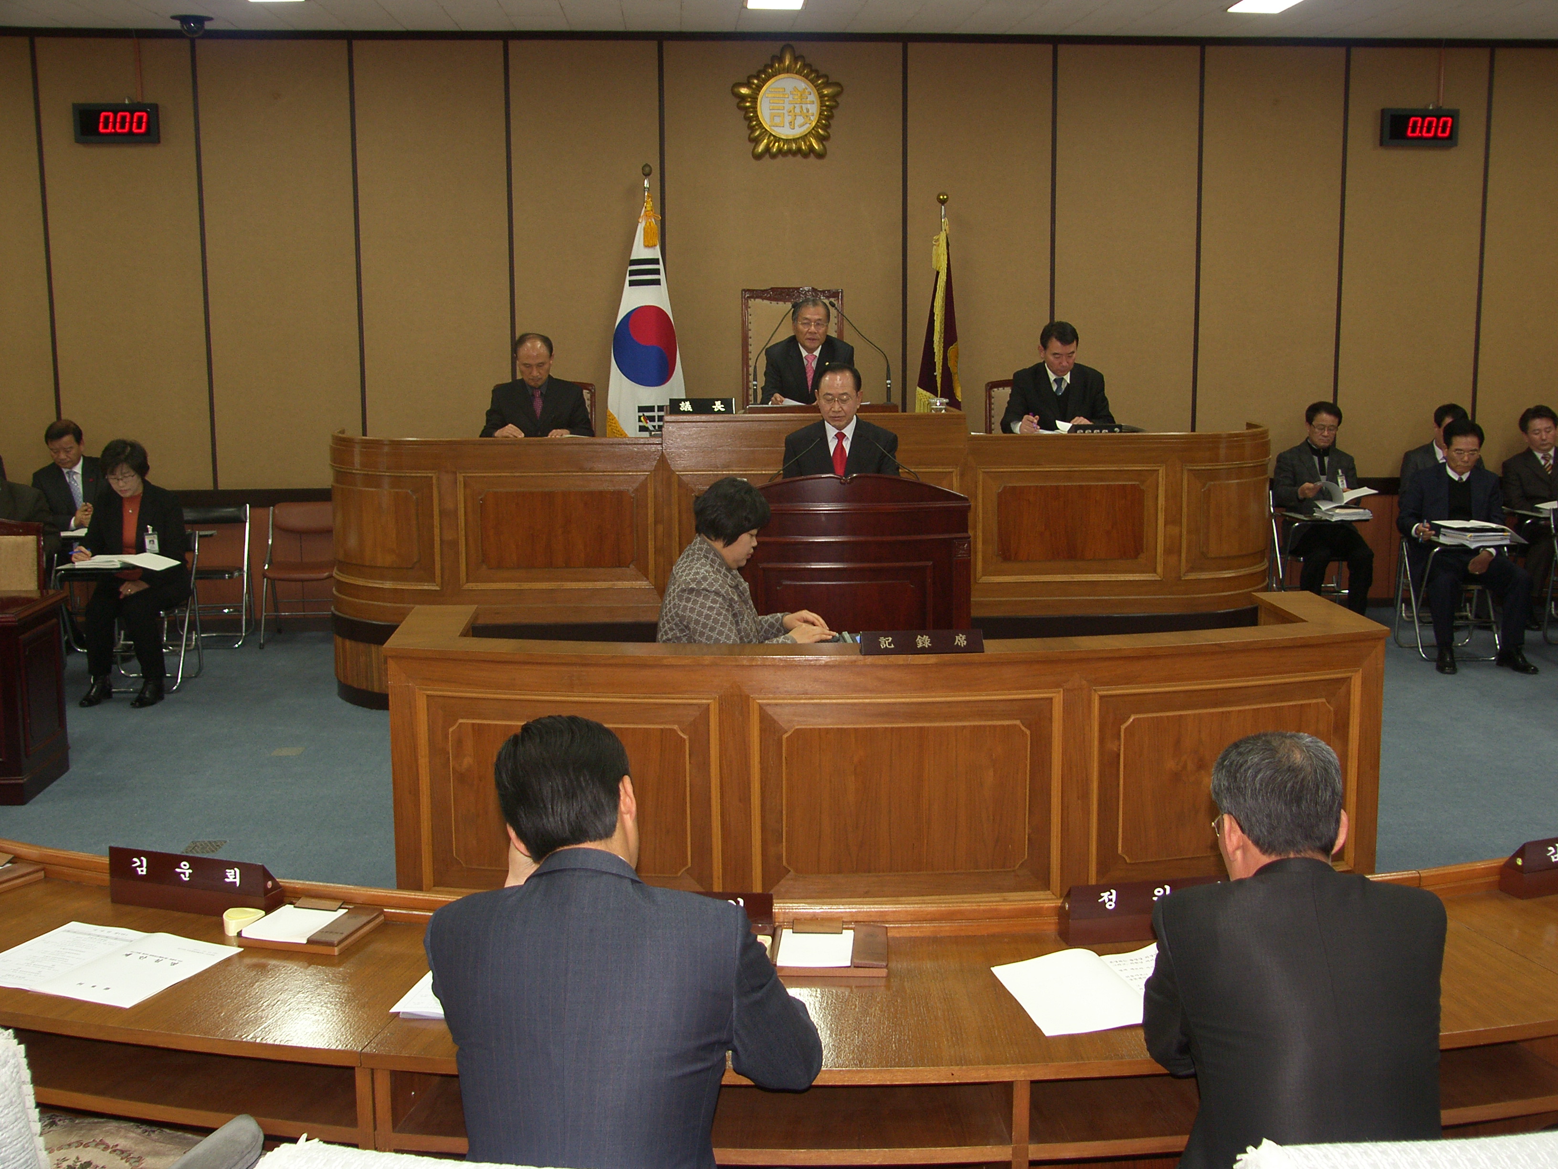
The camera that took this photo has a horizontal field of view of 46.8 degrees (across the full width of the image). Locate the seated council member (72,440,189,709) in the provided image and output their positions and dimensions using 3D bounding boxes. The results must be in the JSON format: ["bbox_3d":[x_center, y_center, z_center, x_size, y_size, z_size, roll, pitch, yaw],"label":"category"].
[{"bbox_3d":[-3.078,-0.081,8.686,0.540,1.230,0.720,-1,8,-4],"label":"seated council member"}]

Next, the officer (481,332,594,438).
[{"bbox_3d":[-1.198,-0.598,8.996,0.580,1.300,0.720,-1,8,-4],"label":"officer"}]

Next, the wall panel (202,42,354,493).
[{"bbox_3d":[-2.834,-1.795,10.244,0.840,2.520,0.040,-1,8,-4],"label":"wall panel"}]

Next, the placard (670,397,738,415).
[{"bbox_3d":[-0.347,-0.811,8.215,0.310,0.080,0.080,-1,8,-4],"label":"placard"}]

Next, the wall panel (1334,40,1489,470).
[{"bbox_3d":[3.787,-1.902,10.761,0.840,2.540,0.050,-1,8,-4],"label":"wall panel"}]

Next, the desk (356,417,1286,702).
[{"bbox_3d":[0.127,-0.160,8.699,4.500,1.370,1.150,-1,8,-4],"label":"desk"}]

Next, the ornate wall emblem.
[{"bbox_3d":[0.049,-2.763,10.308,0.640,0.640,0.080,-1,8,-4],"label":"ornate wall emblem"}]

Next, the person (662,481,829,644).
[{"bbox_3d":[-0.026,0.325,5.705,0.680,1.280,0.500,1,8,6],"label":"person"}]

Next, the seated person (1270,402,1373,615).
[{"bbox_3d":[3.022,-0.338,10.047,0.530,1.300,0.780,-1,8,-4],"label":"seated person"}]

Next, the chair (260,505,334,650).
[{"bbox_3d":[-2.658,-0.069,10.179,0.470,0.780,0.520,-1,8,-4],"label":"chair"}]

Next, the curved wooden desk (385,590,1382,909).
[{"bbox_3d":[0.342,0.546,5.528,2.988,0.850,1.075,-1,8,-4],"label":"curved wooden desk"}]

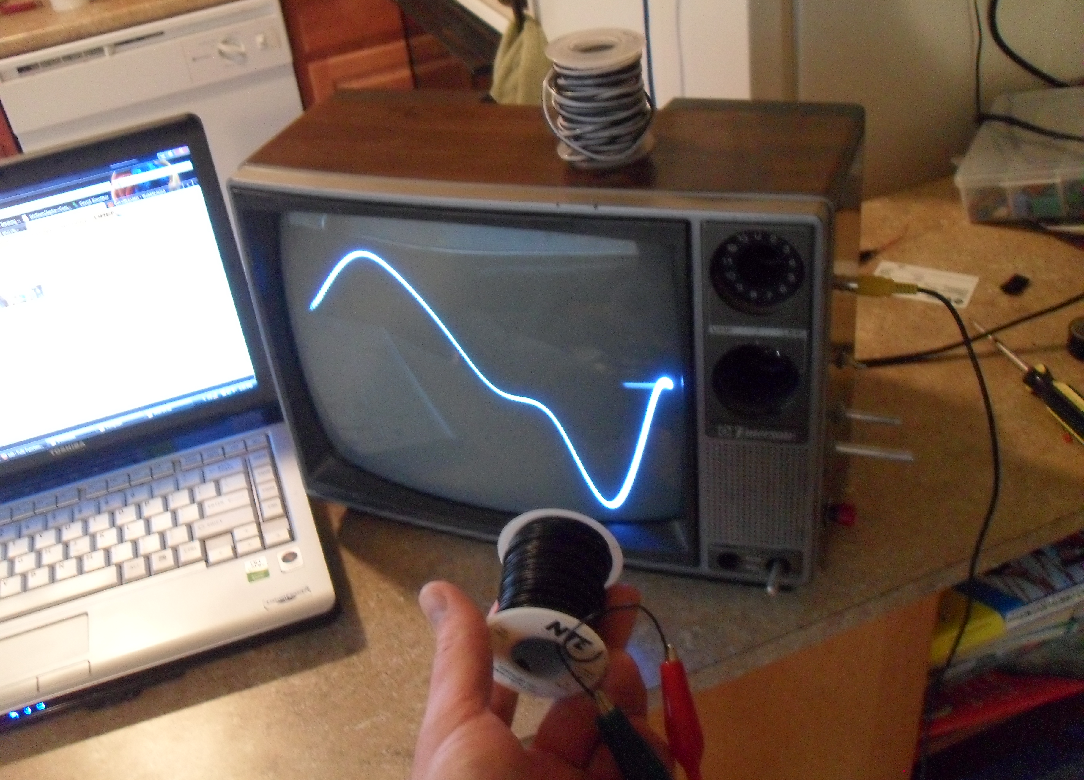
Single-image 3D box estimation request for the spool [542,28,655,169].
[{"bbox_3d":[0.036,-0.178,0.668,0.063,0.064,0.062,-7,35,0],"label":"spool"}]

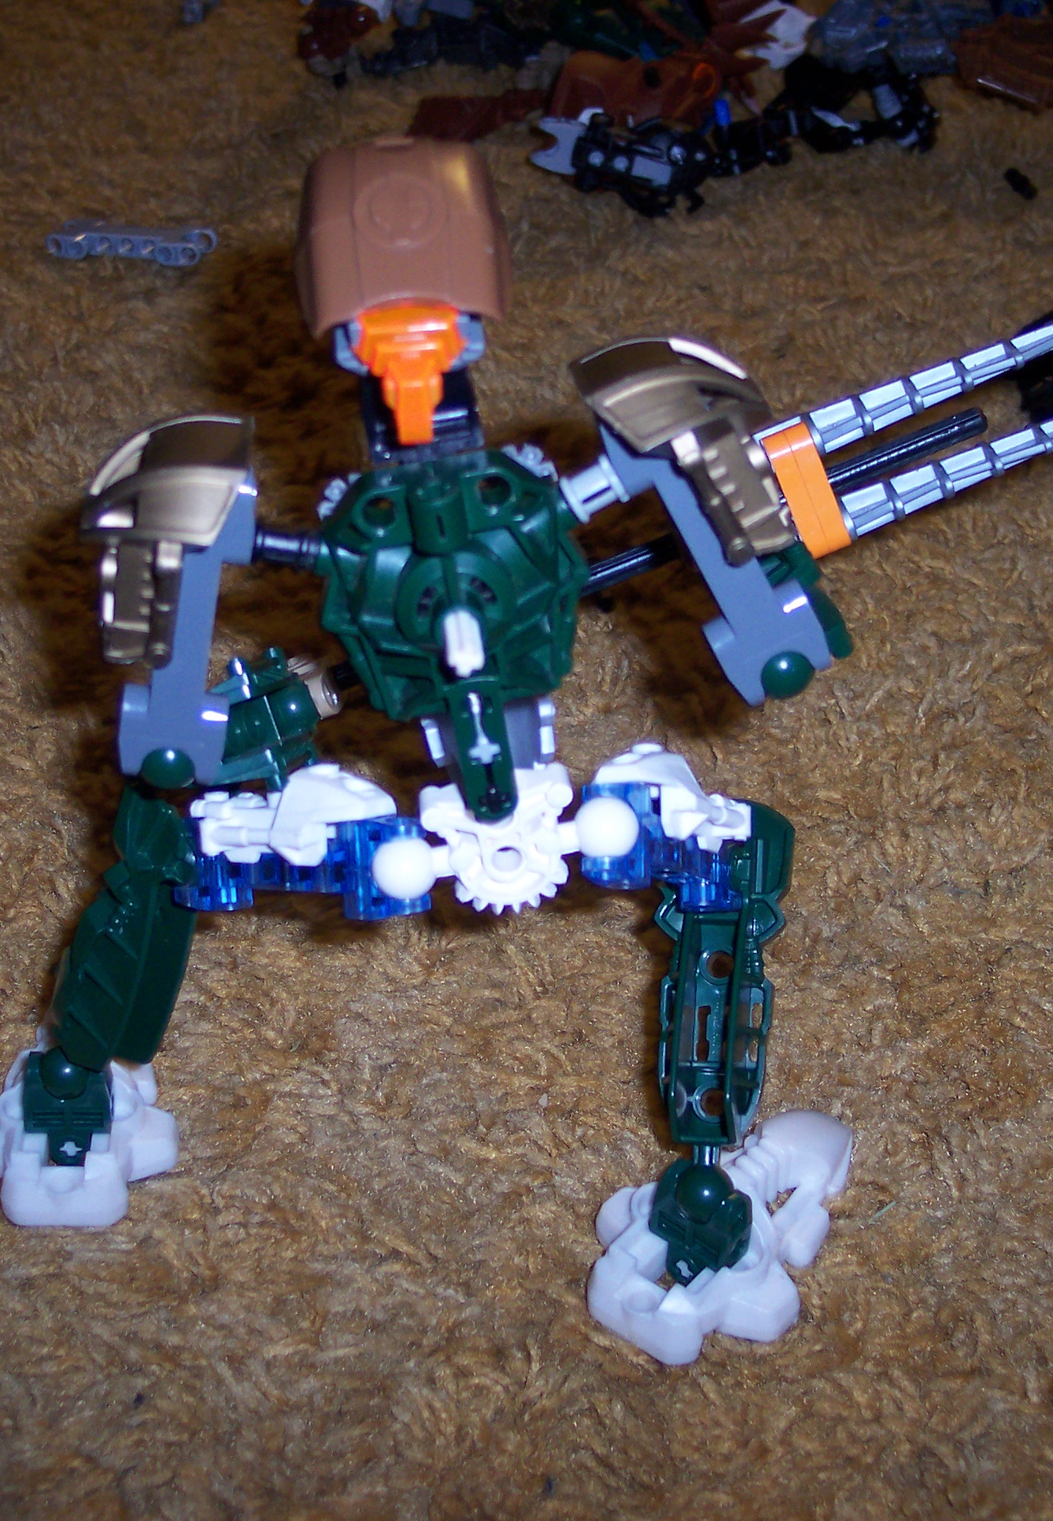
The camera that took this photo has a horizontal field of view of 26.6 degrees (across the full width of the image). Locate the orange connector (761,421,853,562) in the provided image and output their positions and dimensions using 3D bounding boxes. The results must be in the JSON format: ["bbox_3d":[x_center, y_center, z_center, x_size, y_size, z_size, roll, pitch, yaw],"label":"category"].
[{"bbox_3d":[0.049,-0.047,0.387,0.008,0.024,0.008,-24,10,-7],"label":"orange connector"}]

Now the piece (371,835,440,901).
[{"bbox_3d":[-0.020,0.018,0.365,0.010,0.010,0.010,-2,38,0],"label":"piece"}]

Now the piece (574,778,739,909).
[{"bbox_3d":[0.023,0.015,0.376,0.014,0.014,0.042,38,12,38],"label":"piece"}]

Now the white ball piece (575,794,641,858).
[{"bbox_3d":[0.013,0.011,0.361,0.010,0.010,0.010,-2,38,0],"label":"white ball piece"}]

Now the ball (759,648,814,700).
[{"bbox_3d":[0.042,-0.014,0.357,0.010,0.010,0.010,0,38,0],"label":"ball"}]

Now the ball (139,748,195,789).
[{"bbox_3d":[-0.055,0.000,0.345,0.010,0.010,0.010,-2,38,0],"label":"ball"}]

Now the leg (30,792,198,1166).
[{"bbox_3d":[-0.074,0.037,0.395,0.021,0.074,0.021,15,20,0],"label":"leg"}]

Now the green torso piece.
[{"bbox_3d":[-0.012,-0.019,0.342,0.041,0.051,0.026,-7,35,5],"label":"green torso piece"}]

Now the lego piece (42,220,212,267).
[{"bbox_3d":[-0.132,-0.174,0.748,0.056,0.008,0.017,7,39,11],"label":"lego piece"}]

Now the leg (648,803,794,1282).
[{"bbox_3d":[0.034,0.050,0.391,0.023,0.082,0.022,9,6,22],"label":"leg"}]

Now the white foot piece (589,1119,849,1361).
[{"bbox_3d":[0.035,0.080,0.398,0.040,0.020,0.057,21,43,24],"label":"white foot piece"}]

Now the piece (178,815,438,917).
[{"bbox_3d":[-0.038,0.018,0.373,0.043,0.014,0.014,1,37,17],"label":"piece"}]

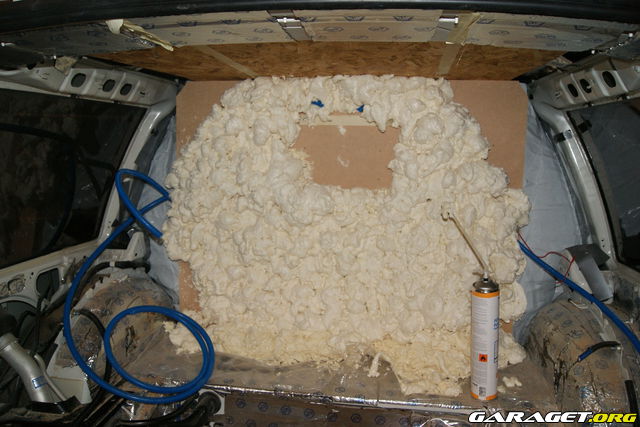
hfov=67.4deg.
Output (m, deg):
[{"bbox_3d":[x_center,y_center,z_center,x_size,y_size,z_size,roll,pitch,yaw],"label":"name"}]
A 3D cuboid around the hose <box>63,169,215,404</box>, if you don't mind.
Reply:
[{"bbox_3d":[-0.422,0.149,1.229,0.355,0.526,0.381,1,6,0],"label":"hose"}]

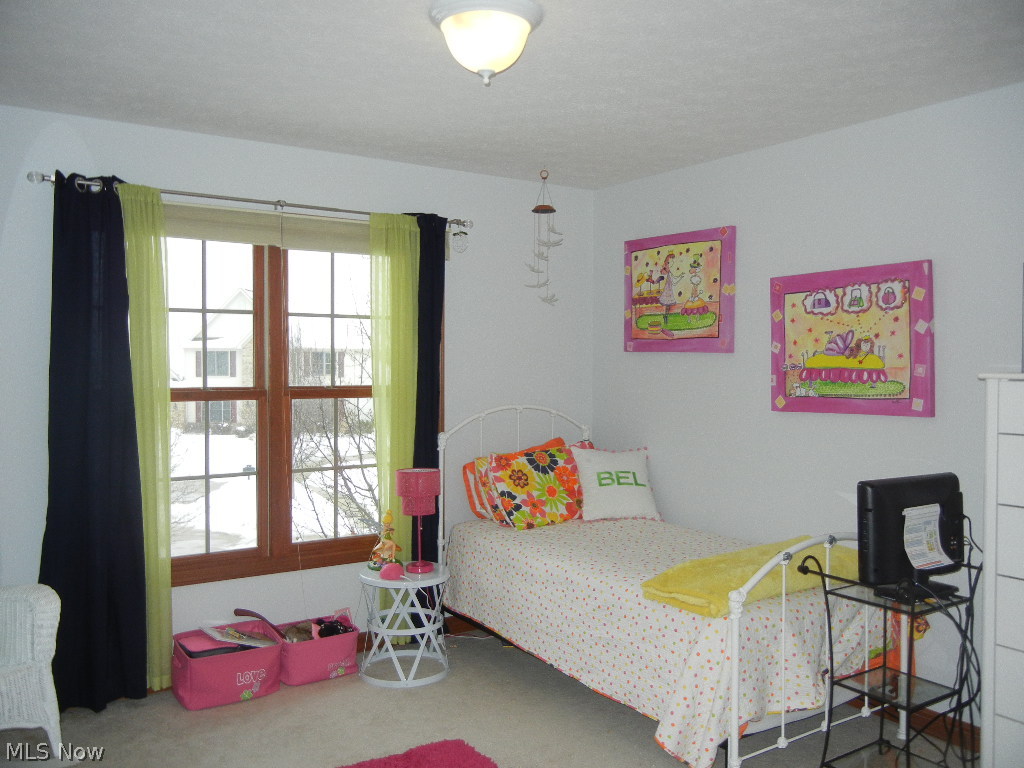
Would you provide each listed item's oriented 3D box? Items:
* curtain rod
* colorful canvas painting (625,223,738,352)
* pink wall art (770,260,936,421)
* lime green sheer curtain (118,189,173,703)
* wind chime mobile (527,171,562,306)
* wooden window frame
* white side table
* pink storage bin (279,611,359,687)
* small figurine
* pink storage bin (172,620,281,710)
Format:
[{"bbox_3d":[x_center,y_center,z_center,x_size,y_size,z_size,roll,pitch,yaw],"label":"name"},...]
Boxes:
[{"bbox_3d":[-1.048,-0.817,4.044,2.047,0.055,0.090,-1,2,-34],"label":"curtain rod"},{"bbox_3d":[0.853,-0.467,4.599,0.036,0.610,0.763,-1,2,-34],"label":"colorful canvas painting"},{"bbox_3d":[1.424,-0.178,3.775,0.036,0.610,0.766,-1,2,-34],"label":"pink wall art"},{"bbox_3d":[-1.541,0.244,3.734,0.210,2.131,0.100,-1,2,-34],"label":"lime green sheer curtain"},{"bbox_3d":[0.167,-0.748,4.549,0.196,0.685,0.196,0,1,0],"label":"wind chime mobile"},{"bbox_3d":[-1.122,0.054,4.142,1.830,1.670,0.100,-1,2,-34],"label":"wooden window frame"},{"bbox_3d":[-0.495,1.098,4.117,0.416,0.472,0.416,0,1,0],"label":"white side table"},{"bbox_3d":[-0.915,1.226,4.045,0.360,0.224,0.290,-1,2,-33],"label":"pink storage bin"},{"bbox_3d":[-0.606,0.745,4.260,0.165,0.275,0.140,-1,2,-22],"label":"small figurine"},{"bbox_3d":[-1.228,1.225,3.842,0.385,0.238,0.310,-1,2,-33],"label":"pink storage bin"}]

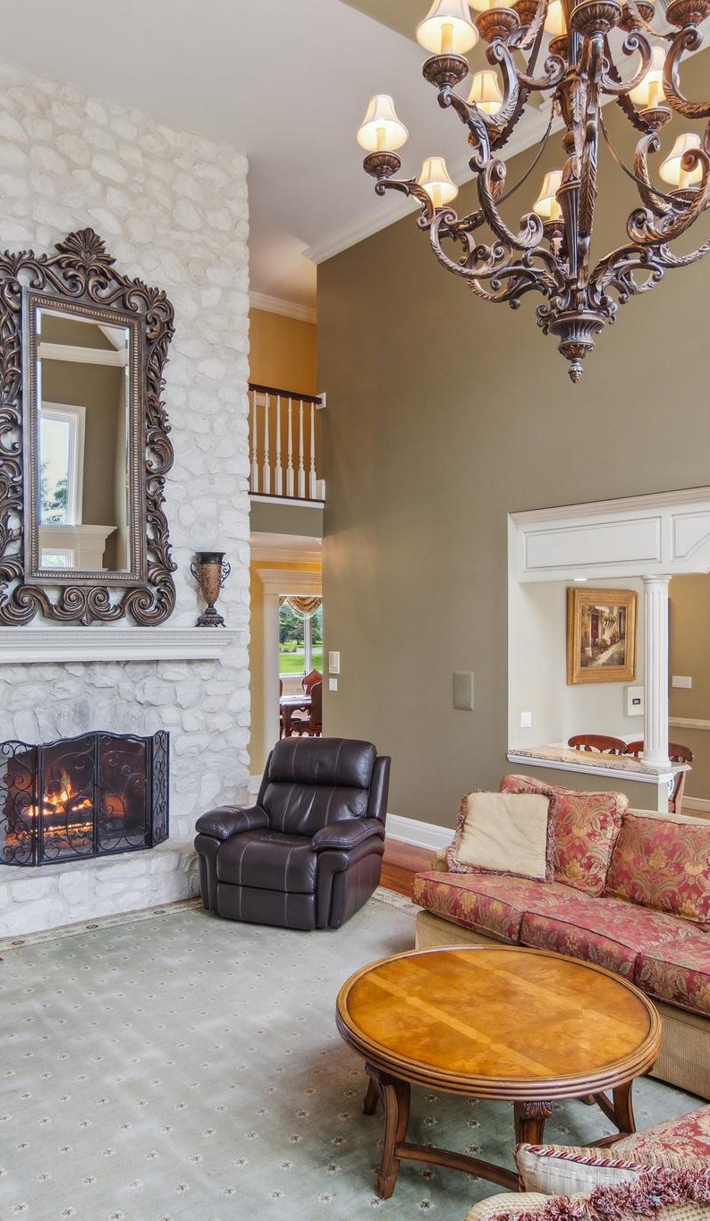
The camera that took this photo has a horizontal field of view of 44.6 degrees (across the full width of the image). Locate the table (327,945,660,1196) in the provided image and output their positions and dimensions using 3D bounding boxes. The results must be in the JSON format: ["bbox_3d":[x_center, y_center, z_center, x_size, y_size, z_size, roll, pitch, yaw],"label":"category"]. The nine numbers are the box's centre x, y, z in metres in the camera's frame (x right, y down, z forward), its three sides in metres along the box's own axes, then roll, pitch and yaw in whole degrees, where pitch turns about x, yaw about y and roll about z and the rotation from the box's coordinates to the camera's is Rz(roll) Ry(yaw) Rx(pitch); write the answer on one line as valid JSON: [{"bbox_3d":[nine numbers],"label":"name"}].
[{"bbox_3d":[0.511,1.666,3.072,1.127,0.492,1.127,-1,-1,0],"label":"table"}]

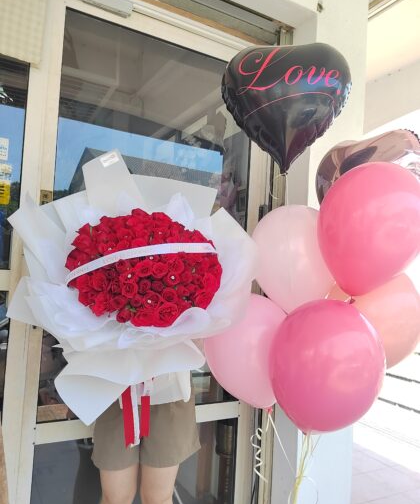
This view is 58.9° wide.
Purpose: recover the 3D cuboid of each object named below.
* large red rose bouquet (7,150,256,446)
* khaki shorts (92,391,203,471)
[{"bbox_3d":[-0.210,0.125,1.030,0.670,0.790,0.400,3,-2,-7],"label":"large red rose bouquet"},{"bbox_3d":[-0.222,0.530,1.270,0.375,0.350,0.250,3,-2,-5],"label":"khaki shorts"}]

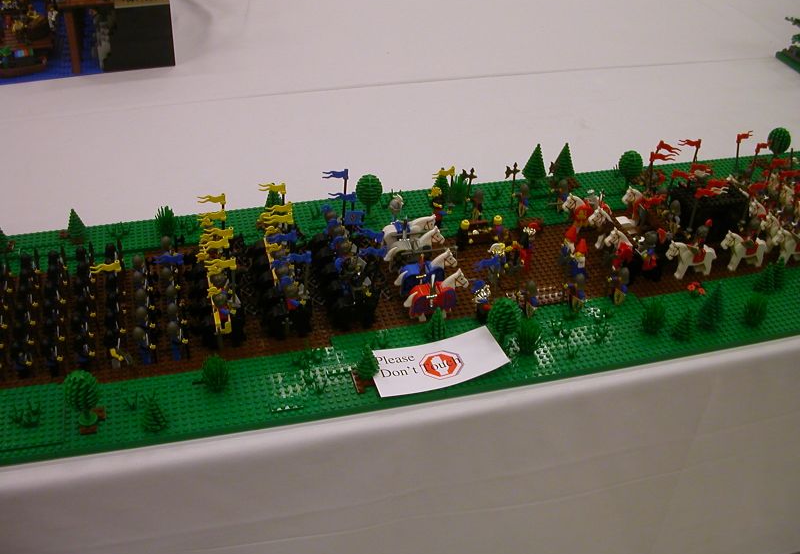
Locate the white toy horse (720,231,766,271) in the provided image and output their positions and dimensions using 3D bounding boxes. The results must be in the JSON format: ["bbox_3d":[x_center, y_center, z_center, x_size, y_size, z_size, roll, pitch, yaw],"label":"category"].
[{"bbox_3d":[0.438,-0.037,1.083,0.076,0.060,0.018,-7,40,-15],"label":"white toy horse"}]

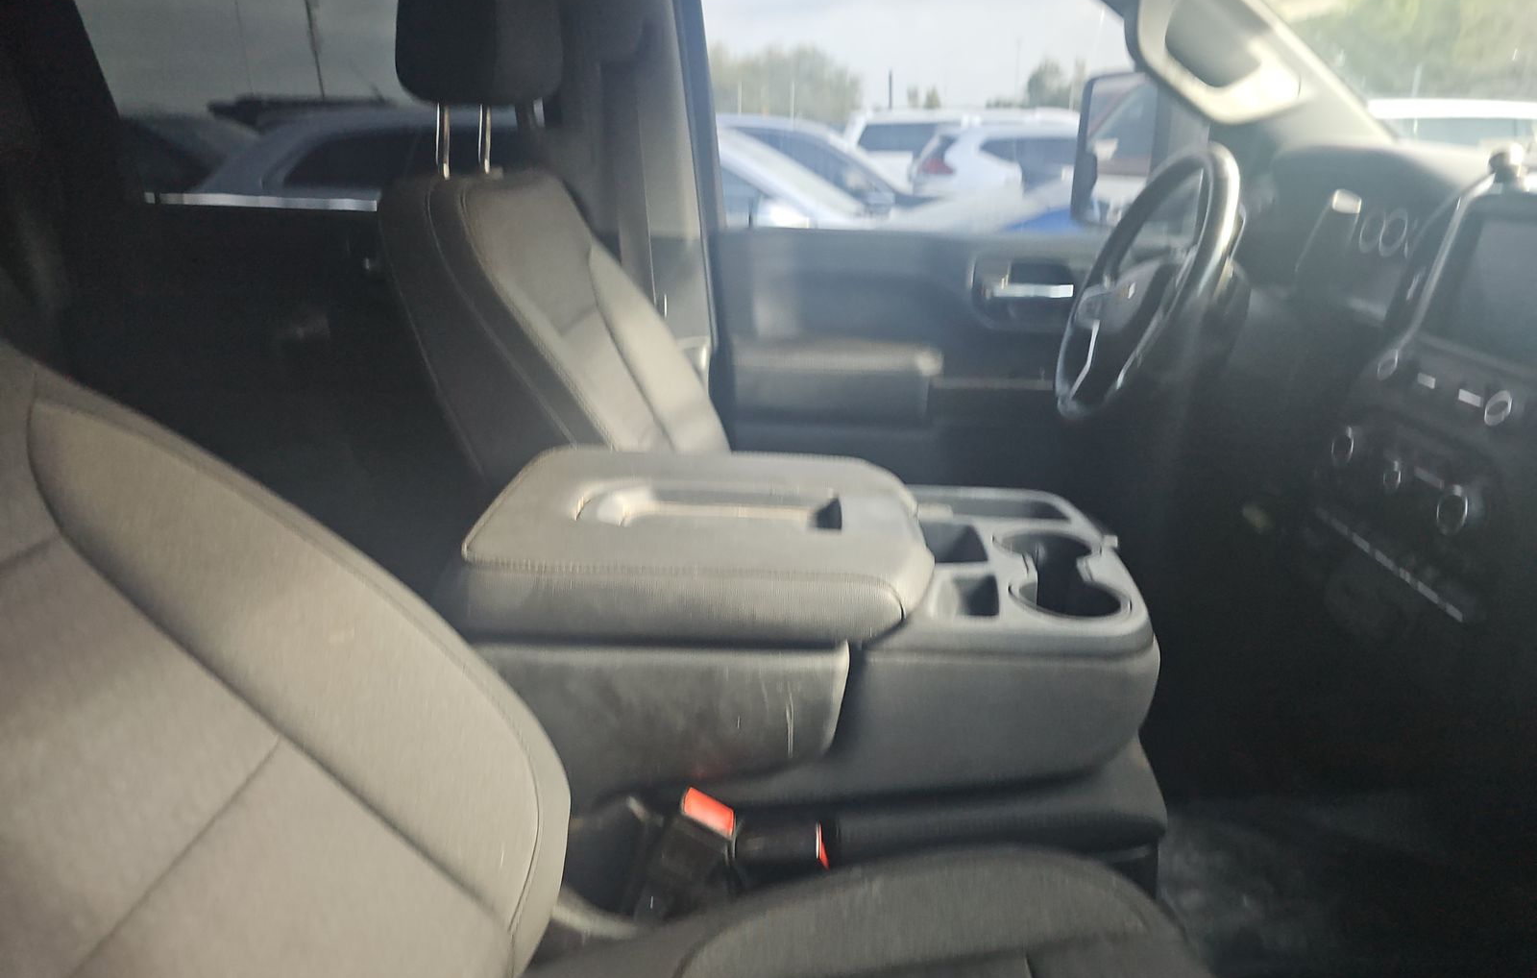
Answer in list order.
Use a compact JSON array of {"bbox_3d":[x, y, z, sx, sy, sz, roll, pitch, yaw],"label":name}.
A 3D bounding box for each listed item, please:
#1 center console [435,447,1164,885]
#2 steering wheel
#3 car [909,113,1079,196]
[{"bbox_3d":[0.043,0.158,1.080,0.660,0.335,0.375,0,20,1],"label":"center console"},{"bbox_3d":[0.497,-0.255,1.326,0.100,0.385,0.385,23,20,-3],"label":"steering wheel"},{"bbox_3d":[4.480,-4.460,14.450,4.650,1.700,1.840,-1,20,-1],"label":"car"}]

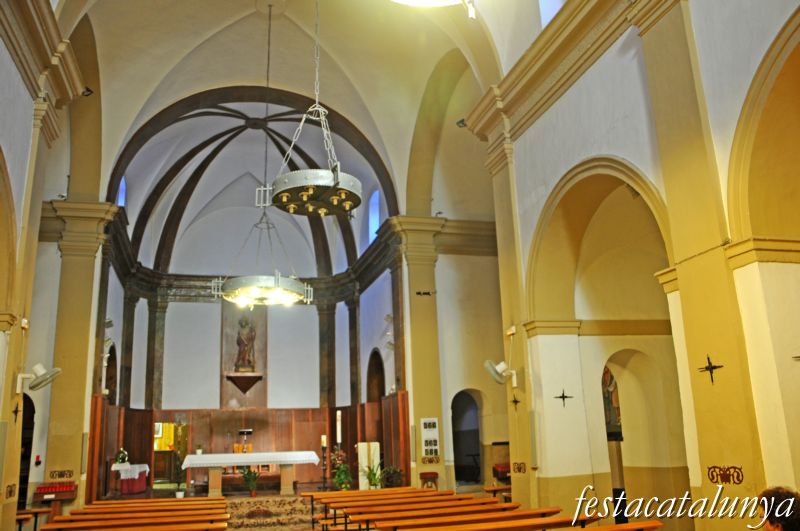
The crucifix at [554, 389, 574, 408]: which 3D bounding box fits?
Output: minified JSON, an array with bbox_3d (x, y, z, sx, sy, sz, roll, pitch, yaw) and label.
[{"bbox_3d":[2.213,1.800,9.031,0.260,0.280,0.050,2,-15,-16],"label":"crucifix"}]

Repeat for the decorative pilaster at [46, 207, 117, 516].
[{"bbox_3d":[-6.182,1.875,12.490,1.200,6.300,0.800,2,-15,-16],"label":"decorative pilaster"}]

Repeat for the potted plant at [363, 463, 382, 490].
[{"bbox_3d":[-0.619,4.779,14.989,0.480,0.670,0.450,2,-15,-16],"label":"potted plant"}]

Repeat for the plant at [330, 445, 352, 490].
[{"bbox_3d":[-1.375,4.761,15.635,0.530,1.100,0.500,2,-15,-16],"label":"plant"}]

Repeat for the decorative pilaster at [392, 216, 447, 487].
[{"bbox_3d":[0.555,2.074,14.392,1.200,6.300,0.750,2,-15,-16],"label":"decorative pilaster"}]

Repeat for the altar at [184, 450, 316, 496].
[{"bbox_3d":[-3.511,4.972,15.818,3.080,0.940,0.950,2,-15,-16],"label":"altar"}]

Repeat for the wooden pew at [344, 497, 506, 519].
[{"bbox_3d":[0.309,3.800,9.445,2.300,0.840,0.500,2,-15,-16],"label":"wooden pew"}]

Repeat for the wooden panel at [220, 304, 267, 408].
[{"bbox_3d":[-4.397,2.575,18.896,1.250,2.950,0.120,2,-15,-16],"label":"wooden panel"}]

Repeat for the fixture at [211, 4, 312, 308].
[{"bbox_3d":[-2.484,-2.151,12.121,1.650,5.900,1.650,2,-15,-16],"label":"fixture"}]

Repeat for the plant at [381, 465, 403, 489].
[{"bbox_3d":[-0.179,4.614,14.300,0.500,0.620,0.500,2,-15,-16],"label":"plant"}]

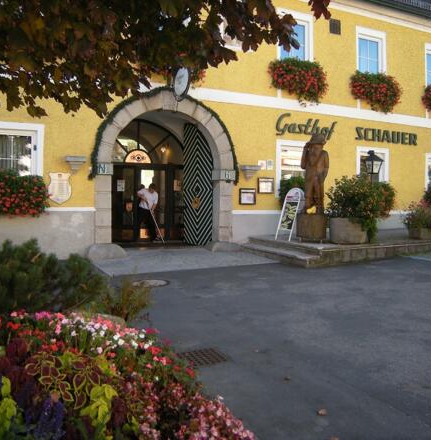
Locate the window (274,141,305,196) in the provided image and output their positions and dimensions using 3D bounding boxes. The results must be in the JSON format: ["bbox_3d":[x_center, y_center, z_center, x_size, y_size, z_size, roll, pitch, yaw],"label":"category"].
[{"bbox_3d":[2.137,-1.411,13.007,1.200,1.520,0.200,0,0,-25],"label":"window"}]

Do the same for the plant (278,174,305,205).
[{"bbox_3d":[2.161,-0.831,13.151,0.800,0.850,0.600,0,0,-26],"label":"plant"}]

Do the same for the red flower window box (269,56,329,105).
[{"bbox_3d":[2.304,-3.882,13.259,1.480,1.150,0.600,0,0,-26],"label":"red flower window box"}]

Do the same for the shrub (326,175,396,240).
[{"bbox_3d":[3.157,-0.228,10.300,1.120,1.430,1.050,0,0,-26],"label":"shrub"}]

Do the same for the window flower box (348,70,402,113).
[{"bbox_3d":[4.673,-3.729,13.777,1.380,1.000,0.660,0,0,-25],"label":"window flower box"}]

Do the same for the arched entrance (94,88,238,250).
[{"bbox_3d":[-1.236,-1.304,12.079,3.825,4.003,0.500,0,0,-26],"label":"arched entrance"}]

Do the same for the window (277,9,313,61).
[{"bbox_3d":[2.260,-5.190,13.642,1.268,1.483,0.200,0,0,-26],"label":"window"}]

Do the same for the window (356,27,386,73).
[{"bbox_3d":[4.868,-5.216,14.925,1.228,1.476,0.200,0,0,-26],"label":"window"}]

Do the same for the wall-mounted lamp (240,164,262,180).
[{"bbox_3d":[0.933,-1.213,12.202,0.380,0.360,0.340,0,0,-25],"label":"wall-mounted lamp"}]

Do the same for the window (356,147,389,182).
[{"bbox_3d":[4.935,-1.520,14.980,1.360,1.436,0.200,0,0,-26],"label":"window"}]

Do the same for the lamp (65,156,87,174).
[{"bbox_3d":[-3.040,-1.179,10.307,0.380,0.370,0.340,0,0,-25],"label":"lamp"}]

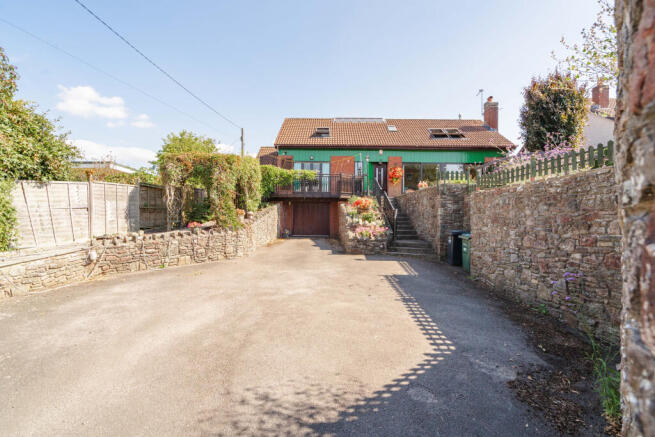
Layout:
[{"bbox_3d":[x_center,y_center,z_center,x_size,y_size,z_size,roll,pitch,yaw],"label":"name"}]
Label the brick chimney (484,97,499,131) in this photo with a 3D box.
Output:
[{"bbox_3d":[10.800,-6.800,19.150,0.600,2.400,0.700,0,0,0],"label":"brick chimney"}]

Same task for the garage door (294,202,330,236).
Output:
[{"bbox_3d":[-0.930,0.040,17.200,2.150,2.000,0.120,0,0,0],"label":"garage door"}]

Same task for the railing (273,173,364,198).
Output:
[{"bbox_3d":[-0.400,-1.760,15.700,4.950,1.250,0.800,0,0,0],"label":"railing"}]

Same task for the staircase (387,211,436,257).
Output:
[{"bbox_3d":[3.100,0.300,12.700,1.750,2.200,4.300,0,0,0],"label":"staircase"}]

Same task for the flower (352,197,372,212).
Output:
[{"bbox_3d":[1.610,-0.640,13.400,0.900,0.740,0.800,0,0,0],"label":"flower"}]

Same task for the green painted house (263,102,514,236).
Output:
[{"bbox_3d":[3.900,-3.150,20.500,14.000,8.400,8.200,0,0,0],"label":"green painted house"}]

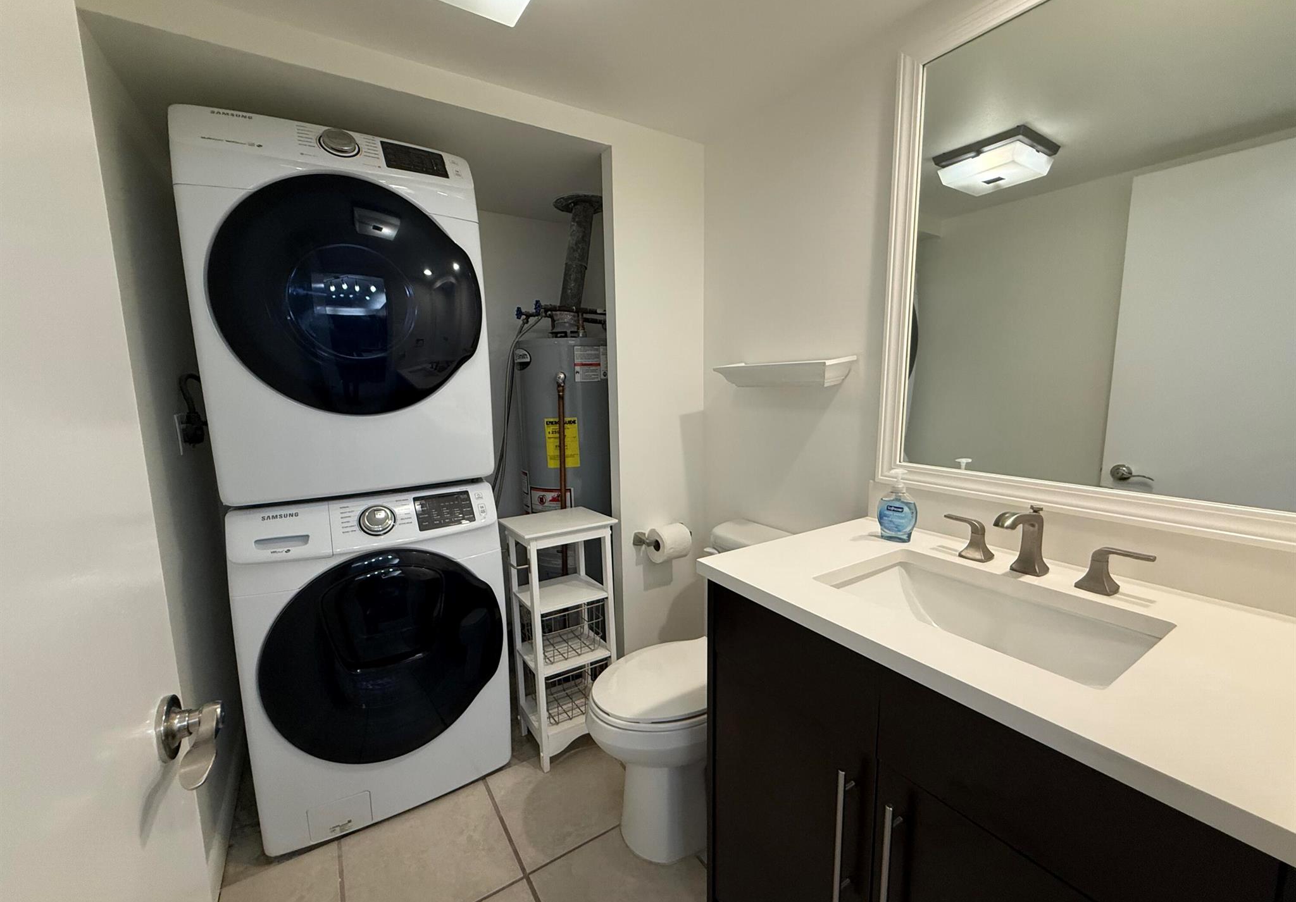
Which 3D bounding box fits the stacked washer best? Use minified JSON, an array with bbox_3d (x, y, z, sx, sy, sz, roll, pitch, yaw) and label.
[{"bbox_3d":[-0.944,0.100,1.776,0.690,1.967,0.790,-5,9,-29],"label":"stacked washer"}]

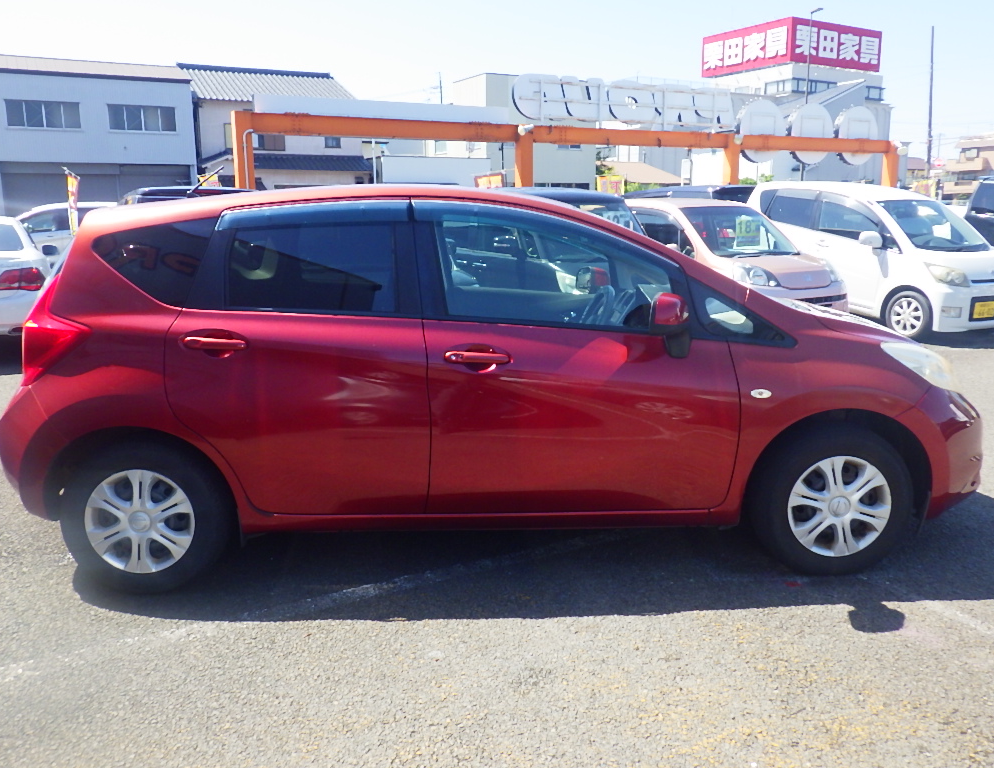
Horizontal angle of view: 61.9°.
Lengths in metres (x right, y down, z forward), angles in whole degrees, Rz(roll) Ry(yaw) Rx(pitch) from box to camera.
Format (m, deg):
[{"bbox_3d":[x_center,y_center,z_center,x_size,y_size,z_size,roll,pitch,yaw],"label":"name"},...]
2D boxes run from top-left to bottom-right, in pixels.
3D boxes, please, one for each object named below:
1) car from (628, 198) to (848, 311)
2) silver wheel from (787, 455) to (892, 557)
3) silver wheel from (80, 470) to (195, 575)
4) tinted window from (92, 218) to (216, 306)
[{"bbox_3d":[2.270,-1.345,9.450,1.475,1.575,3.395,-7,14,-29],"label":"car"},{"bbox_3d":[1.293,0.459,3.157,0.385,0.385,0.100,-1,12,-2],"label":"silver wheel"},{"bbox_3d":[-1.308,0.497,3.084,0.400,0.400,0.150,-1,11,-2],"label":"silver wheel"},{"bbox_3d":[-1.242,-0.431,2.988,0.475,0.325,0.050,0,-3,4],"label":"tinted window"}]

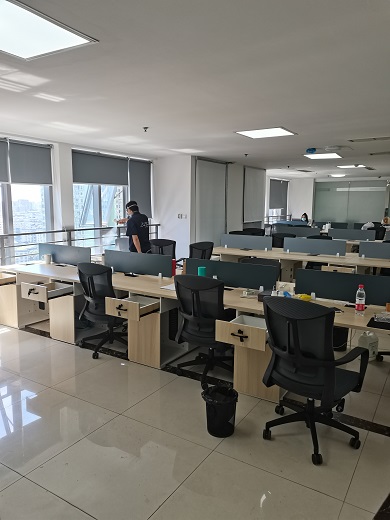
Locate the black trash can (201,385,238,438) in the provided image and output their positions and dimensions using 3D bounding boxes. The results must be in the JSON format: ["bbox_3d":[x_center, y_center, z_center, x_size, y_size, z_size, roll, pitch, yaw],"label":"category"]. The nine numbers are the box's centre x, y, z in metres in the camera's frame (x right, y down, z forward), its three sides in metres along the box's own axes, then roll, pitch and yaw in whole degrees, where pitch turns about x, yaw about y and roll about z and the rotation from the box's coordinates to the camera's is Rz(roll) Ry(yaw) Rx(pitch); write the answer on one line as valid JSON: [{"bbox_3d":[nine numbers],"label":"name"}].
[{"bbox_3d":[0.182,1.067,2.743,0.250,0.268,0.250,0,8,0],"label":"black trash can"}]

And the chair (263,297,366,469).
[{"bbox_3d":[0.792,0.716,2.610,0.620,0.990,0.630,8,11,40],"label":"chair"}]

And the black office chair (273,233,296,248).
[{"bbox_3d":[1.667,0.029,7.466,0.620,0.990,0.630,4,9,20],"label":"black office chair"}]

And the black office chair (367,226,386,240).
[{"bbox_3d":[4.274,-0.233,9.326,0.620,1.020,0.620,6,10,32],"label":"black office chair"}]

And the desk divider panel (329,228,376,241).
[{"bbox_3d":[3.547,-0.565,8.895,1.010,0.230,0.025,6,10,32],"label":"desk divider panel"}]

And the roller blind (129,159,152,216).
[{"bbox_3d":[-1.123,-1.466,8.133,0.060,1.190,0.740,6,10,32],"label":"roller blind"}]

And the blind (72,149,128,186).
[{"bbox_3d":[-1.641,-1.612,6.980,0.050,0.540,1.330,6,10,32],"label":"blind"}]

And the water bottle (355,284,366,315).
[{"bbox_3d":[1.249,0.299,2.919,0.067,0.236,0.067,6,10,32],"label":"water bottle"}]

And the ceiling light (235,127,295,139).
[{"bbox_3d":[0.942,-1.667,5.144,0.640,0.050,0.620,6,10,32],"label":"ceiling light"}]

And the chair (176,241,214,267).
[{"bbox_3d":[-0.079,0.218,6.011,0.620,0.990,0.630,-6,11,-40],"label":"chair"}]

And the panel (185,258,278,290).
[{"bbox_3d":[0.347,0.139,3.881,1.010,0.230,0.025,6,10,32],"label":"panel"}]

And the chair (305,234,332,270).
[{"bbox_3d":[2.221,0.075,7.048,0.620,1.030,0.620,6,10,32],"label":"chair"}]

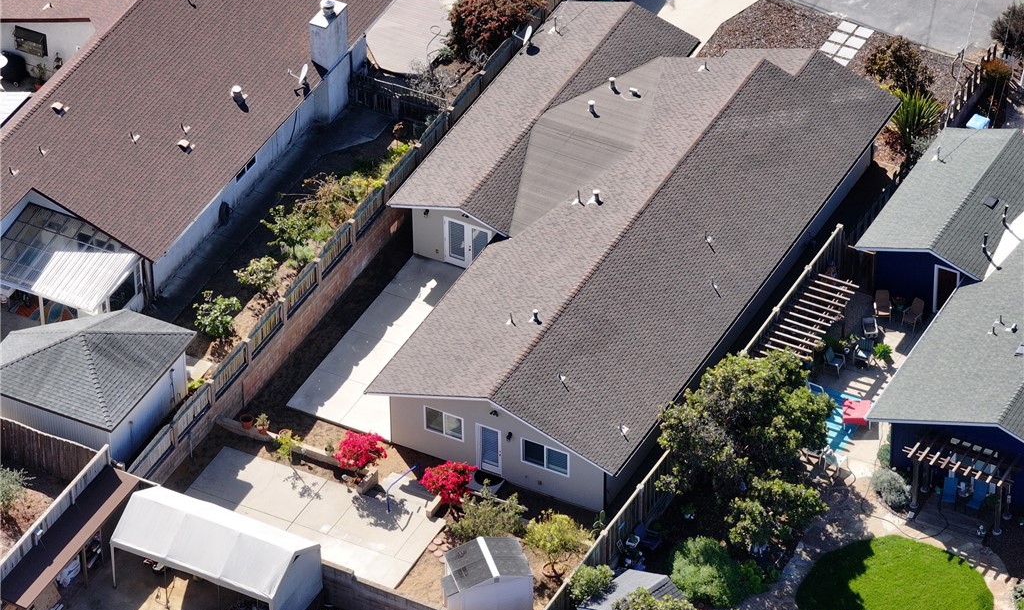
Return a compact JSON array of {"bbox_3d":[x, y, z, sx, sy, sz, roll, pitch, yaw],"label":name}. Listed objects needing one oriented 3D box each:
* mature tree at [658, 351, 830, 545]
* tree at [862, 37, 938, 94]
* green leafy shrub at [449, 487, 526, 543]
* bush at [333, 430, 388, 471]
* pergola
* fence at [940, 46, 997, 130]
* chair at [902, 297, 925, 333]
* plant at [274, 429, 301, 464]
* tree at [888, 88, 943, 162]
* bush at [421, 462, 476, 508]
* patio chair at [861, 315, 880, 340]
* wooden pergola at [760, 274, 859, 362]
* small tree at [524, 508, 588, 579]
[{"bbox_3d":[7.900,4.873,165.609,5.900,6.000,5.300,-1,39,0],"label":"mature tree"},{"bbox_3d":[15.567,-9.653,196.011,2.900,2.400,2.700,0,39,0],"label":"tree"},{"bbox_3d":[-0.837,7.261,167.783,2.650,1.700,2.200,-1,39,0],"label":"green leafy shrub"},{"bbox_3d":[-5.498,5.468,177.671,1.850,1.750,1.600,0,39,0],"label":"bush"},{"bbox_3d":[15.271,6.223,166.644,4.000,2.500,1.500,18,42,22],"label":"pergola"},{"bbox_3d":[17.291,-8.019,185.924,0.150,1.150,5.200,18,42,22],"label":"fence"},{"bbox_3d":[14.337,0.312,175.275,0.620,0.930,0.700,25,46,29],"label":"chair"},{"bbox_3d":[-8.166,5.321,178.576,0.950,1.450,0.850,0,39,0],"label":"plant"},{"bbox_3d":[15.748,-7.224,192.728,2.100,2.700,1.900,0,39,0],"label":"tree"},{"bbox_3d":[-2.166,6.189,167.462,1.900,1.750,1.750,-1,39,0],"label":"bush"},{"bbox_3d":[12.465,0.841,170.735,0.570,0.700,0.550,-7,39,-7],"label":"patio chair"},{"bbox_3d":[10.998,1.421,182.540,1.658,2.300,5.435,18,42,21],"label":"wooden pergola"},{"bbox_3d":[1.581,8.398,173.799,2.300,2.100,2.100,0,39,0],"label":"small tree"}]

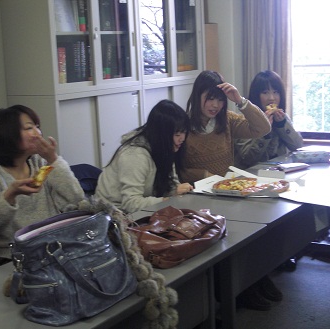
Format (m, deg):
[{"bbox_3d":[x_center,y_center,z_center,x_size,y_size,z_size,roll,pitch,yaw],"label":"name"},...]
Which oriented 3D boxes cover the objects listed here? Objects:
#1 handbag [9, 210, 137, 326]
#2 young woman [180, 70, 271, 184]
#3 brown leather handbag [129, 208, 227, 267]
[{"bbox_3d":[-0.241,0.265,1.928,0.160,0.240,0.325,5,12,39],"label":"handbag"},{"bbox_3d":[0.297,0.140,3.643,0.520,1.250,0.700,-9,11,-33],"label":"young woman"},{"bbox_3d":[0.017,0.228,2.412,0.230,0.130,0.340,5,12,39],"label":"brown leather handbag"}]

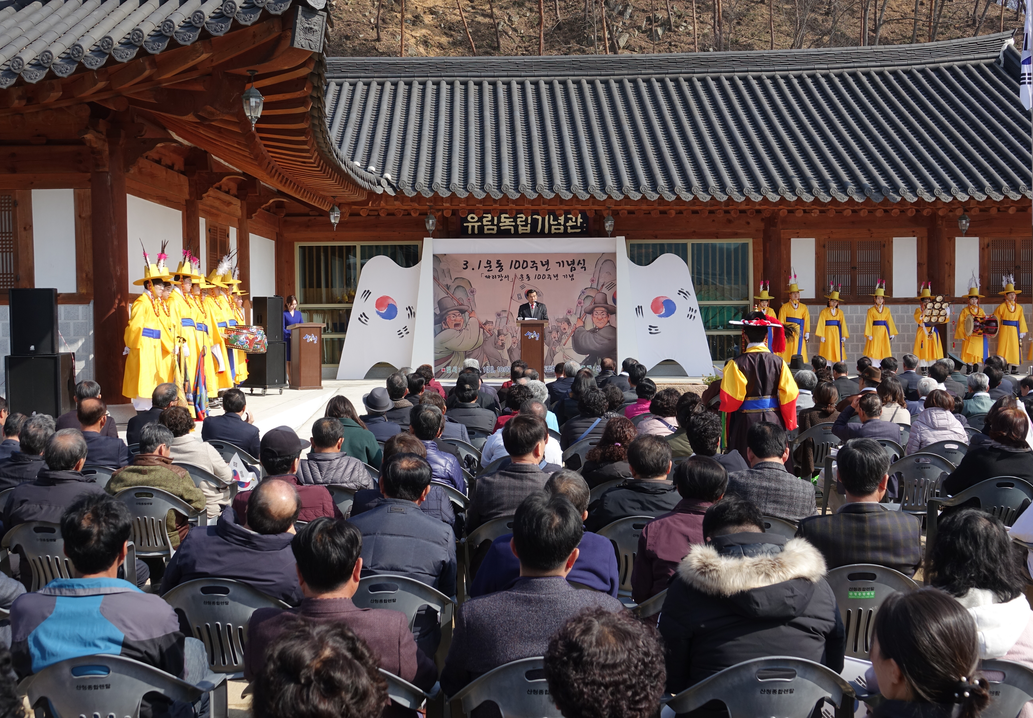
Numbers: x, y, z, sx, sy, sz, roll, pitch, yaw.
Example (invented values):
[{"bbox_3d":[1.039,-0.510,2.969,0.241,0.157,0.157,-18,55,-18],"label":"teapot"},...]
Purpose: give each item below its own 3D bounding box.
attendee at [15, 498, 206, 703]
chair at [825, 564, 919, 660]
[{"bbox_3d":[-1.190,0.992,3.674,0.540,1.230,0.720,0,2,3],"label":"attendee"},{"bbox_3d":[1.364,1.201,4.896,0.570,0.800,0.560,-1,2,-1],"label":"chair"}]

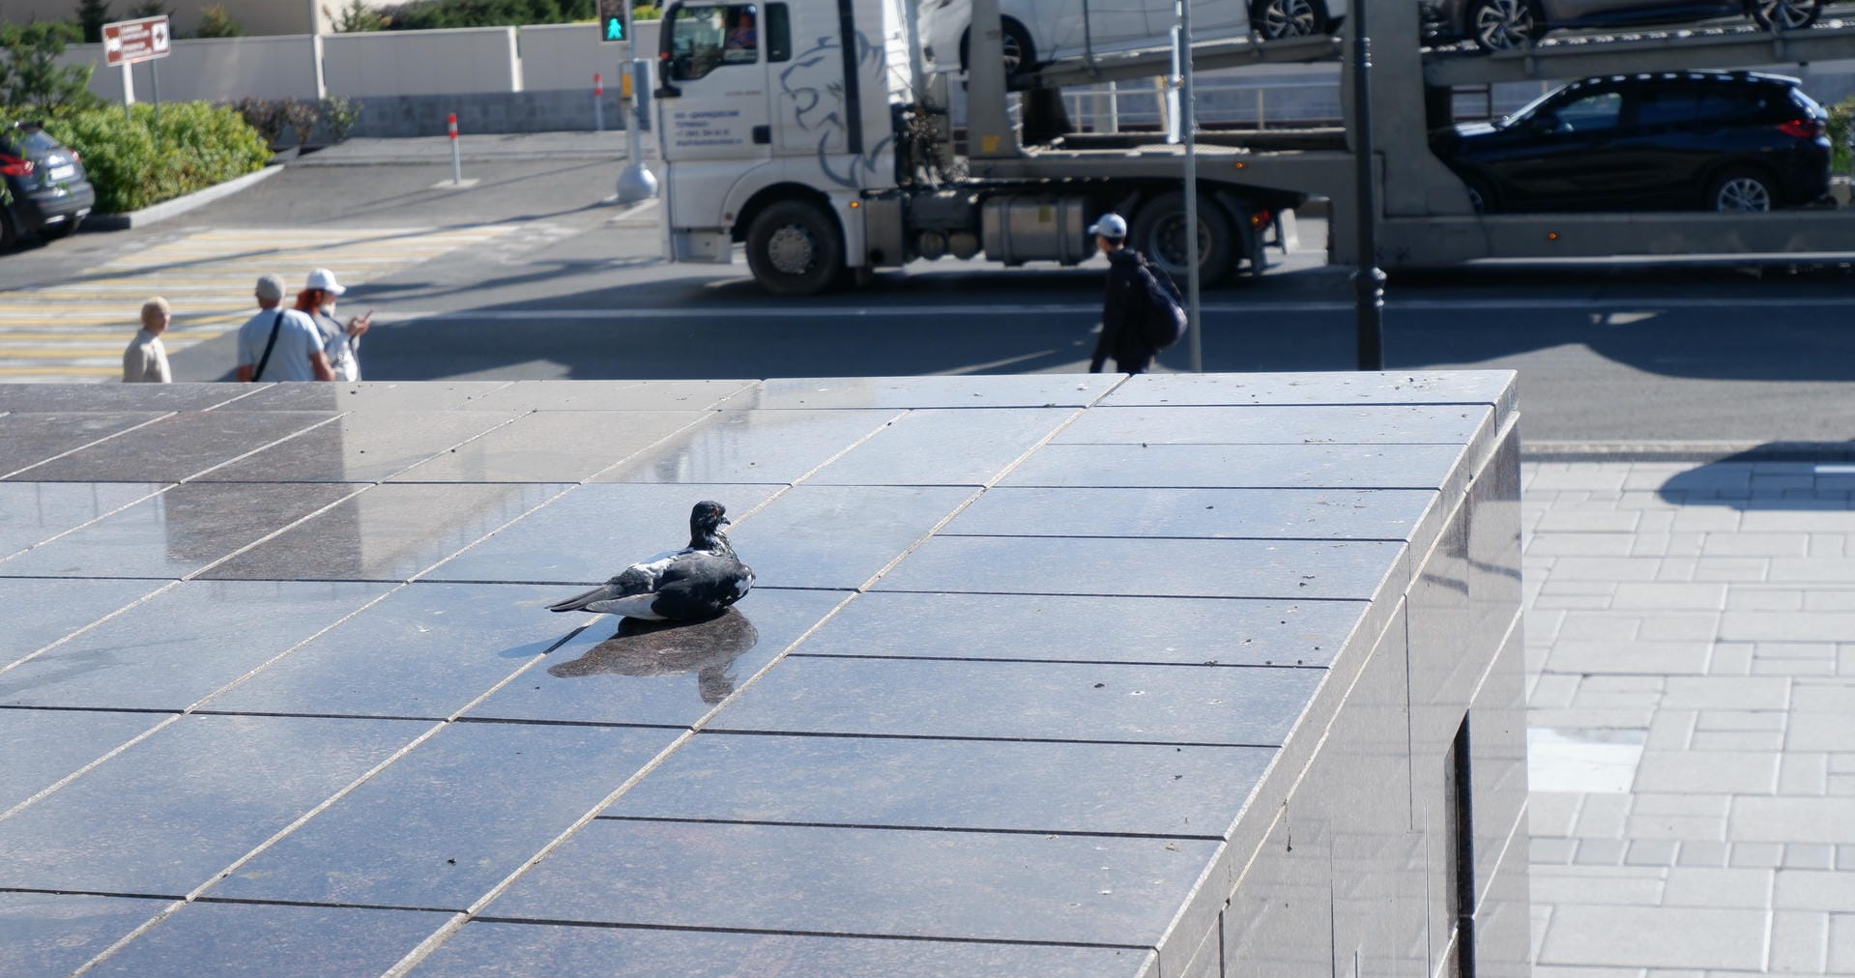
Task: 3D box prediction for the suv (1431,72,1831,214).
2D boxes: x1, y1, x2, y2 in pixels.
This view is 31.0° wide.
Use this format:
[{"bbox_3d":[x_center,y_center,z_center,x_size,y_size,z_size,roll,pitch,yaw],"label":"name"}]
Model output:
[{"bbox_3d":[6.551,-3.197,32.011,4.370,1.526,1.824,0,9,20],"label":"suv"}]

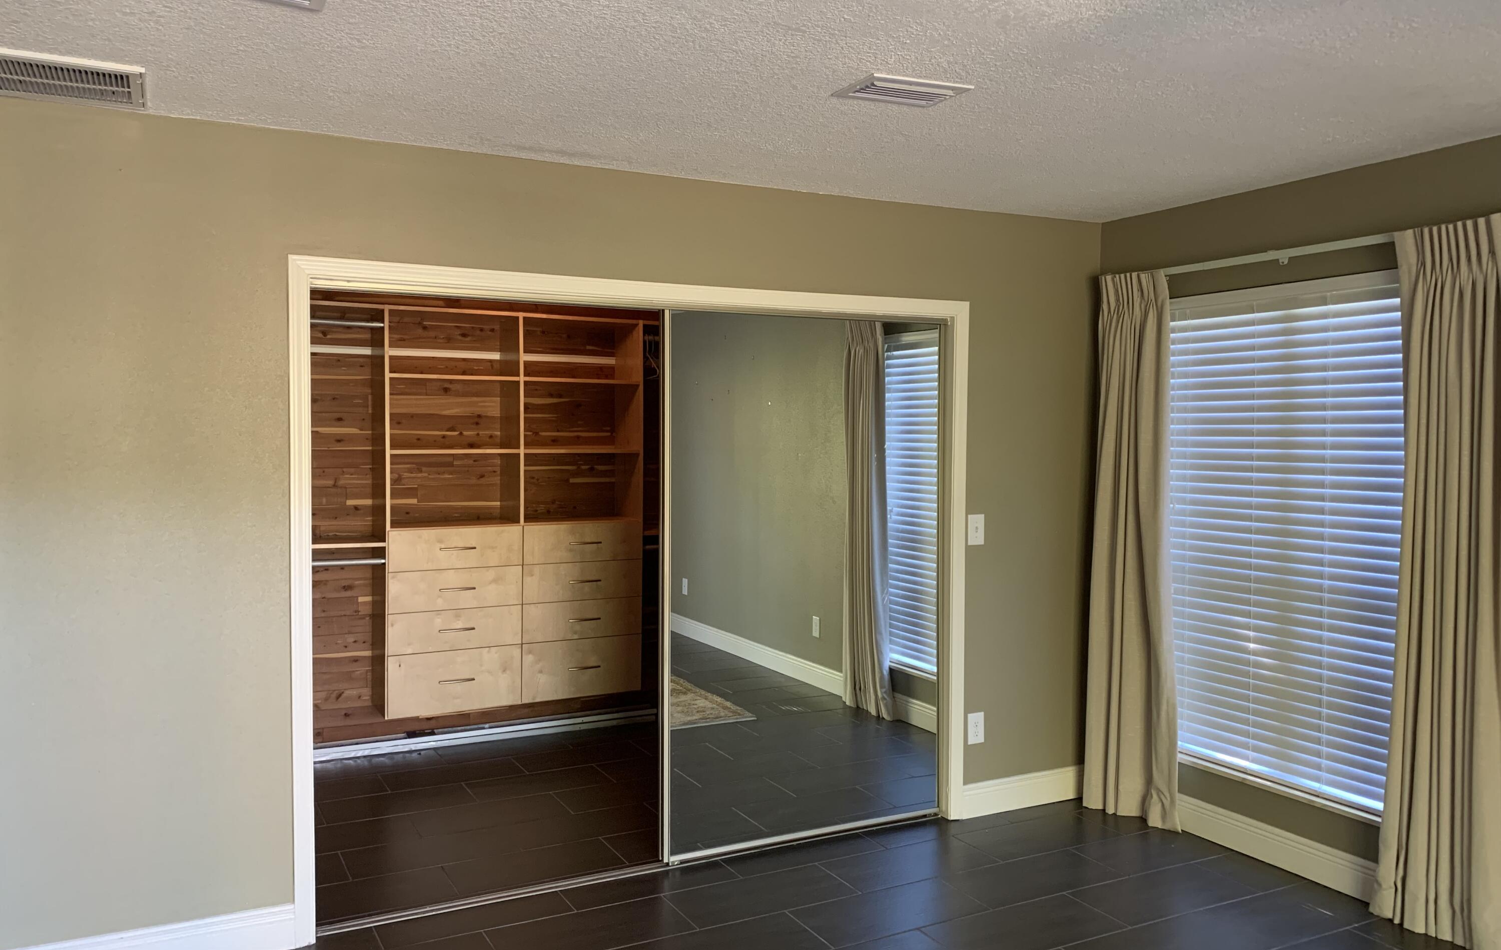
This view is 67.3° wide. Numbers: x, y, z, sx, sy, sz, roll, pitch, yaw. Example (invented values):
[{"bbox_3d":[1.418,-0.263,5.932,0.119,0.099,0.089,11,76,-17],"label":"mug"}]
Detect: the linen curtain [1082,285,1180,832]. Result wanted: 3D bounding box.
[{"bbox_3d":[1.546,0.294,4.548,0.145,2.205,0.405,-1,2,-27],"label":"linen curtain"}]

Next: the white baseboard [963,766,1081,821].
[{"bbox_3d":[1.168,1.324,4.712,0.723,0.142,0.020,-1,2,-27],"label":"white baseboard"}]

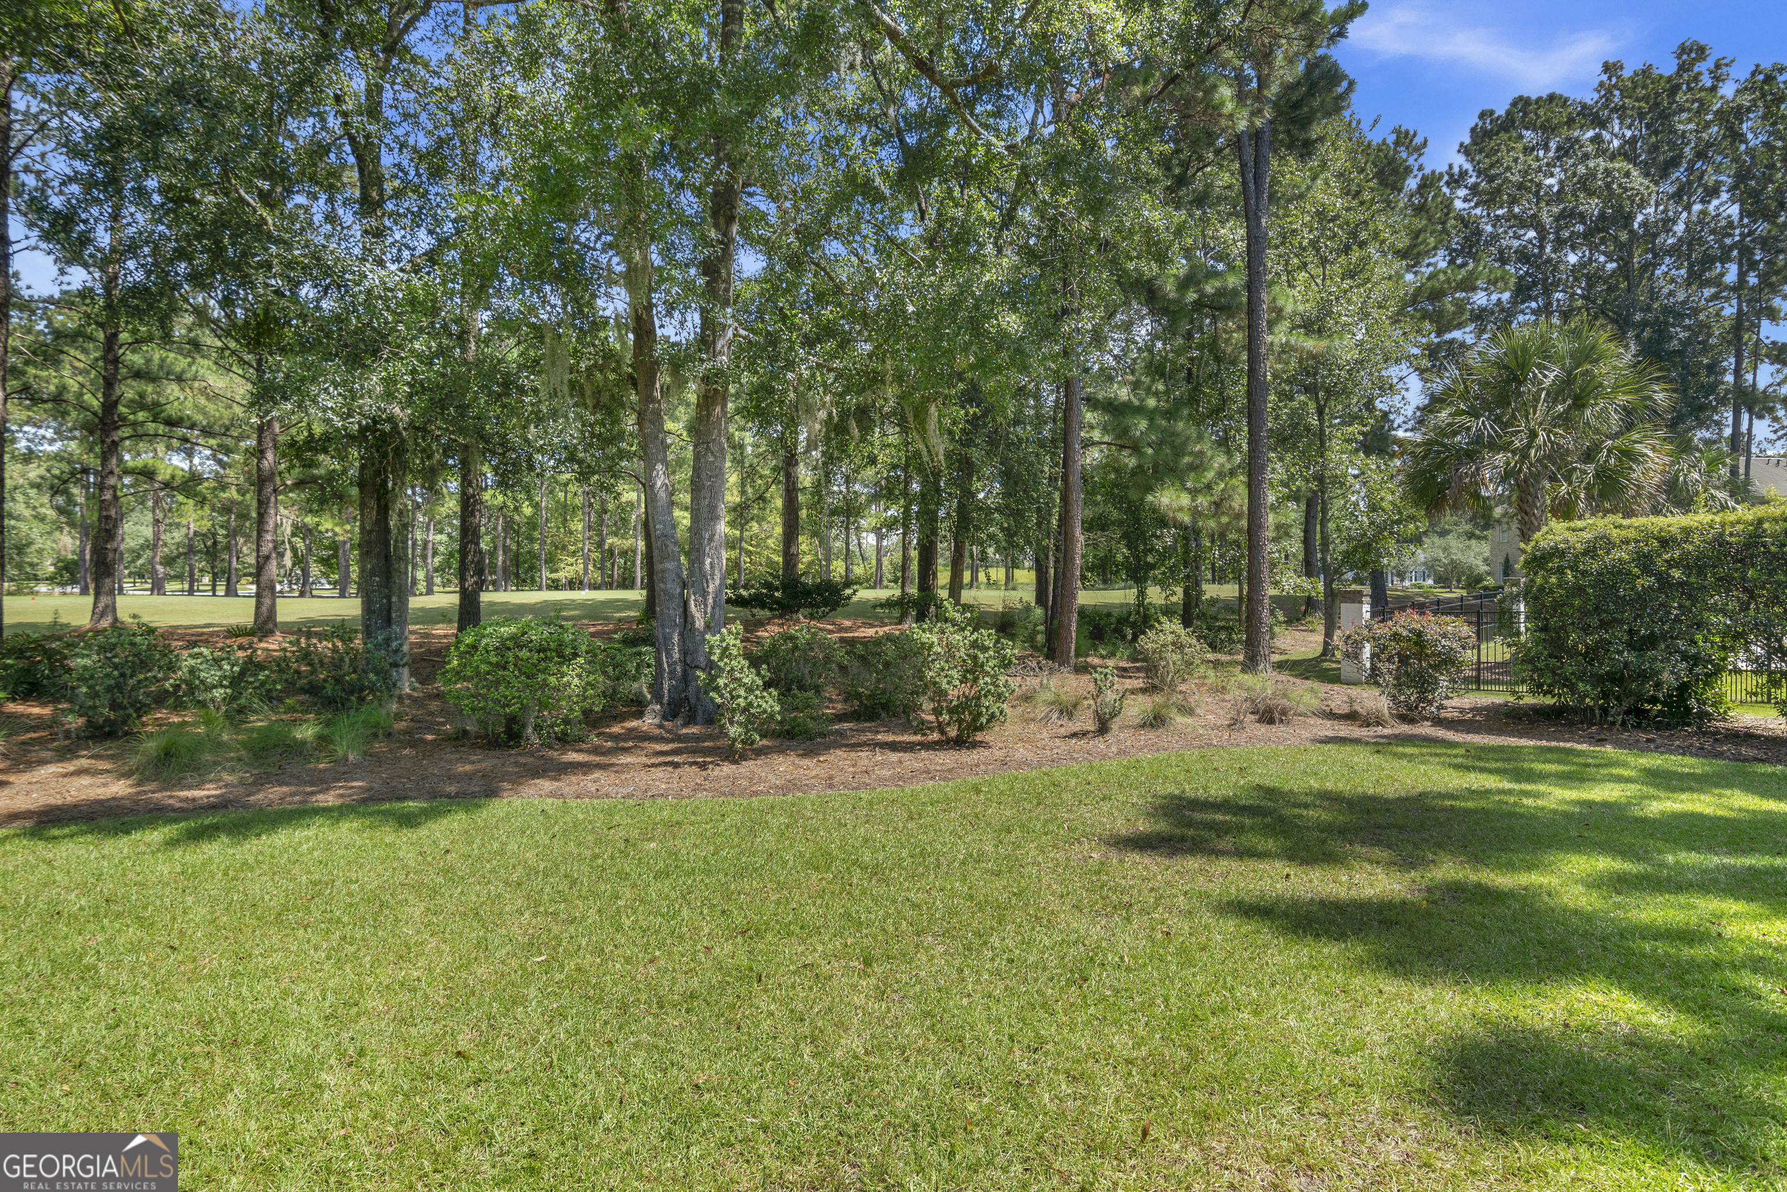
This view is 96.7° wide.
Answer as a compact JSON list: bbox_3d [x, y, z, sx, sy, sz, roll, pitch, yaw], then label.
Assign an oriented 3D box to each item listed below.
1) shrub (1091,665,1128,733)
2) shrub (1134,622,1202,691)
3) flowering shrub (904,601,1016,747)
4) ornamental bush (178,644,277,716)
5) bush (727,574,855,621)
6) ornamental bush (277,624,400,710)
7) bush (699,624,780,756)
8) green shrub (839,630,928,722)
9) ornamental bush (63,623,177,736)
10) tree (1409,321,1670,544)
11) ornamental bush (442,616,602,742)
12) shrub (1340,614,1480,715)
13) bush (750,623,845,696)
[{"bbox_3d":[2.513,1.204,9.250,0.420,0.780,0.400,0,0,15],"label":"shrub"},{"bbox_3d":[4.018,0.887,11.600,0.980,1.040,0.930,0,0,0],"label":"shrub"},{"bbox_3d":[0.745,0.844,8.650,1.200,1.540,1.100,0,0,5],"label":"flowering shrub"},{"bbox_3d":[-8.563,1.076,10.200,1.120,0.897,1.000,0,0,0],"label":"ornamental bush"},{"bbox_3d":[-2.231,0.046,17.500,2.850,1.020,2.300,0,0,-7],"label":"bush"},{"bbox_3d":[-7.319,0.951,10.500,1.420,1.126,1.250,0,0,0],"label":"ornamental bush"},{"bbox_3d":[-1.530,0.944,7.950,0.800,1.330,0.700,0,0,-11],"label":"bush"},{"bbox_3d":[-0.132,1.011,10.000,1.150,1.160,1.050,0,0,-1],"label":"green shrub"},{"bbox_3d":[-8.863,0.952,9.100,1.000,1.270,1.000,0,0,-44],"label":"ornamental bush"},{"bbox_3d":[13.868,-2.300,17.000,4.500,7.100,4.500,0,0,39],"label":"tree"},{"bbox_3d":[-3.748,0.865,8.000,1.520,1.280,1.380,0,0,0],"label":"ornamental bush"},{"bbox_3d":[6.301,0.844,9.700,1.480,1.279,1.380,0,0,0],"label":"shrub"},{"bbox_3d":[-1.216,0.853,10.100,1.170,0.959,1.050,0,0,0],"label":"bush"}]

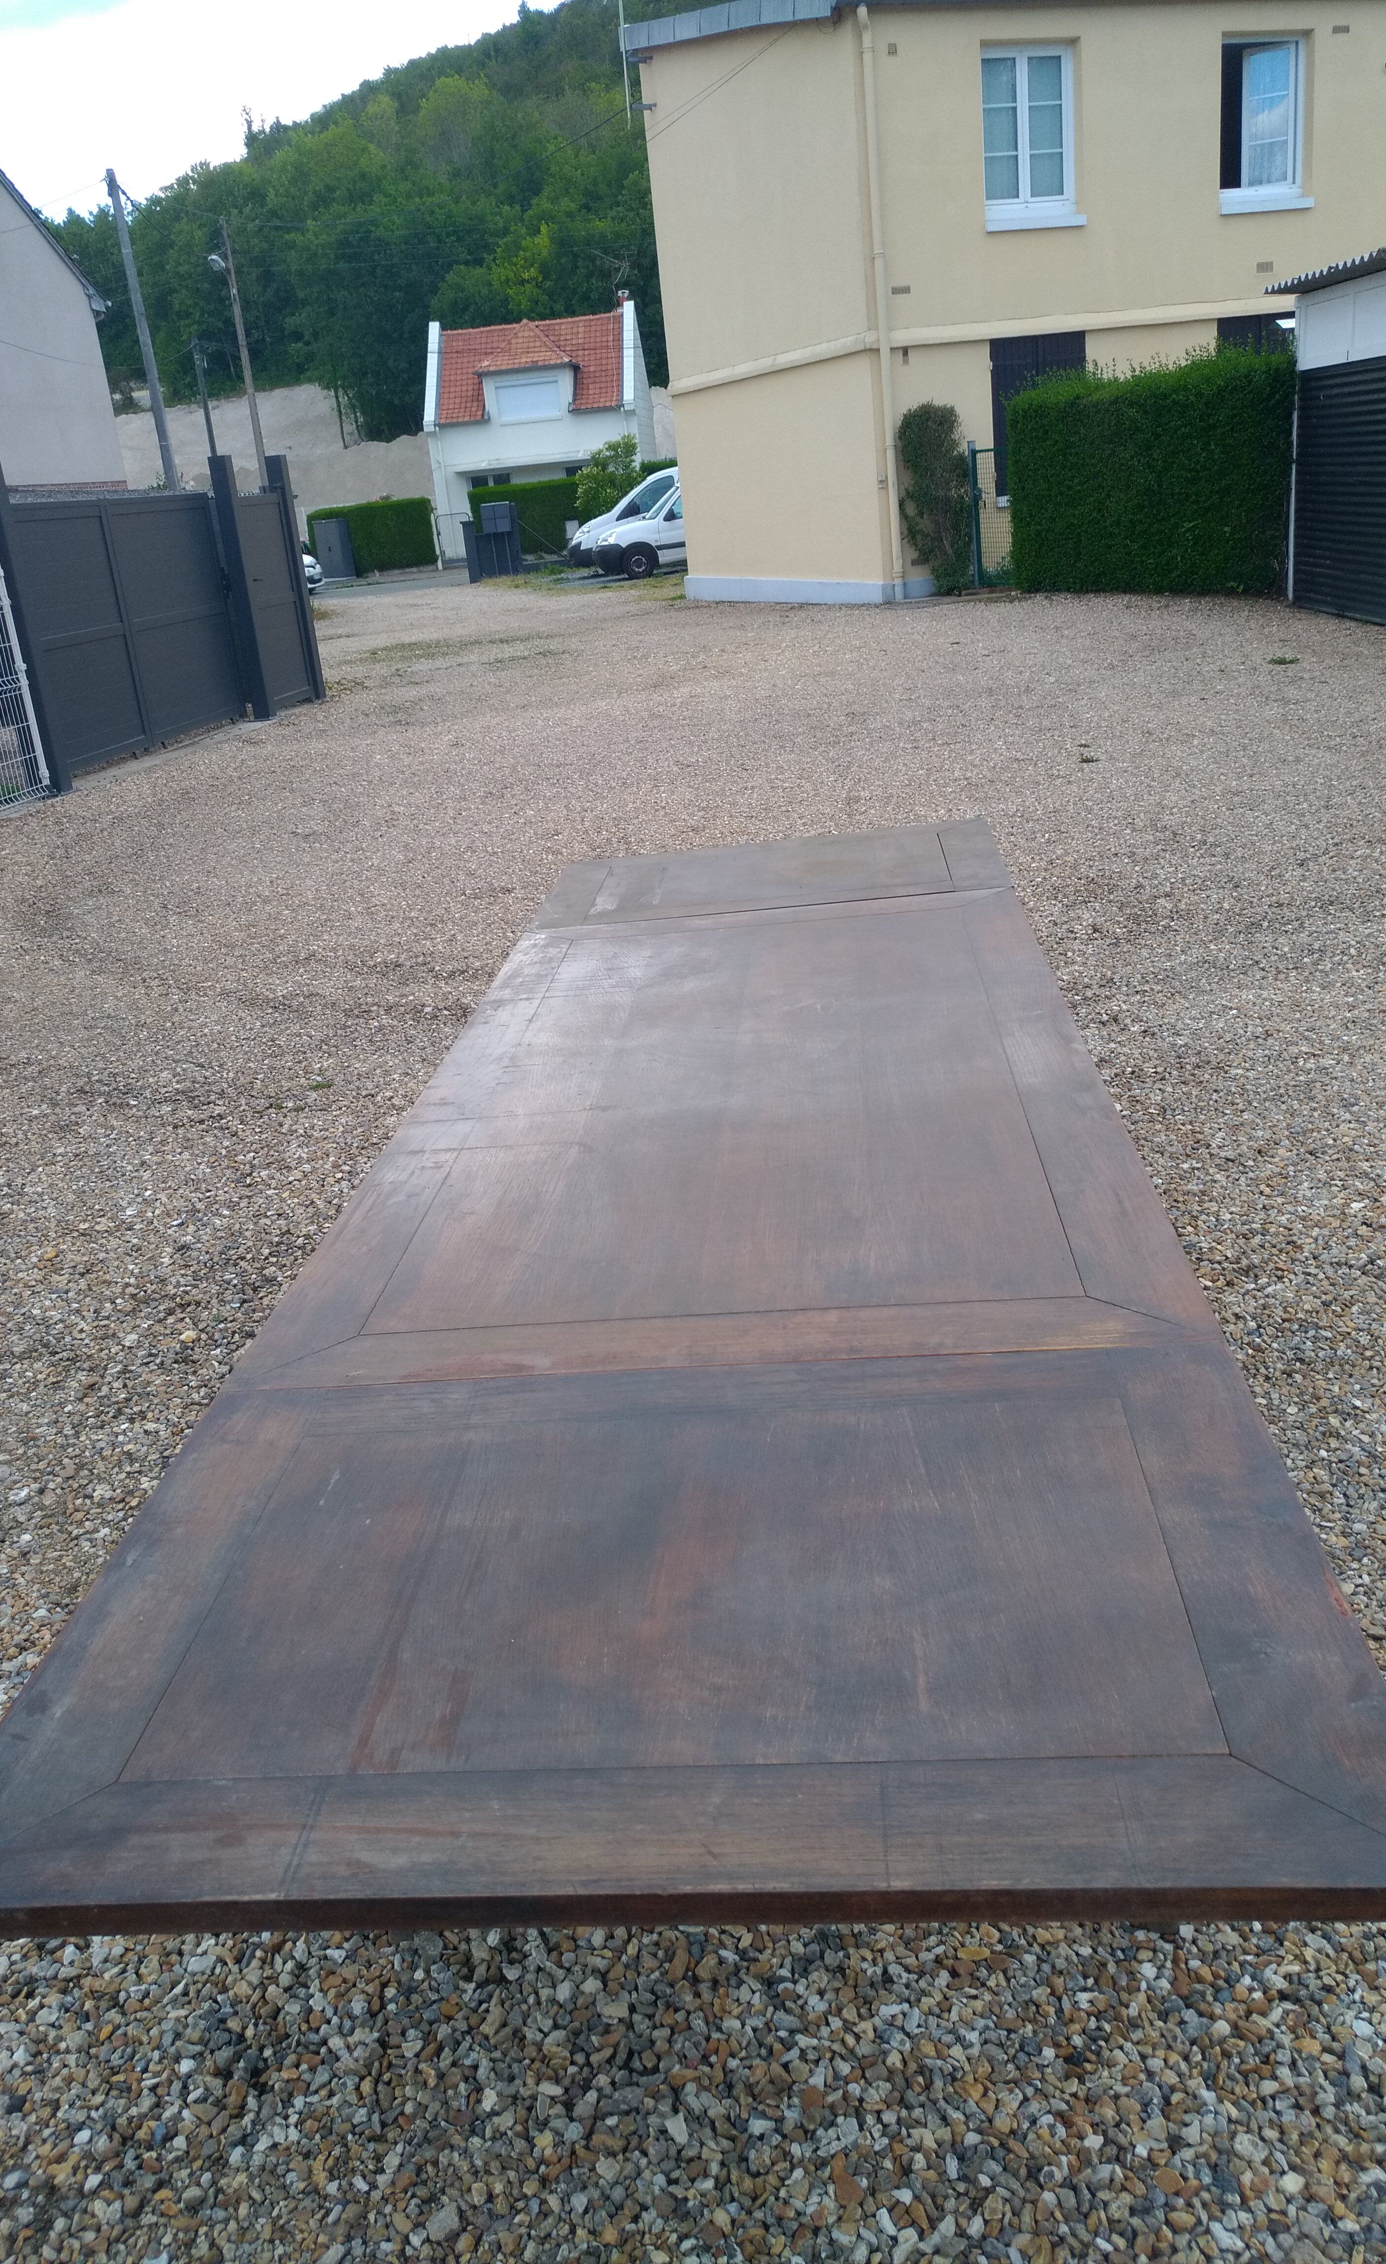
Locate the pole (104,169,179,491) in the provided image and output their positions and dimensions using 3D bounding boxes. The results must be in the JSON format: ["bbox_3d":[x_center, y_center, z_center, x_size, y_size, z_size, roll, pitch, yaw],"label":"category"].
[{"bbox_3d":[-10.366,-14.372,29.000,0.320,7.400,0.320,-6,21,0],"label":"pole"}]

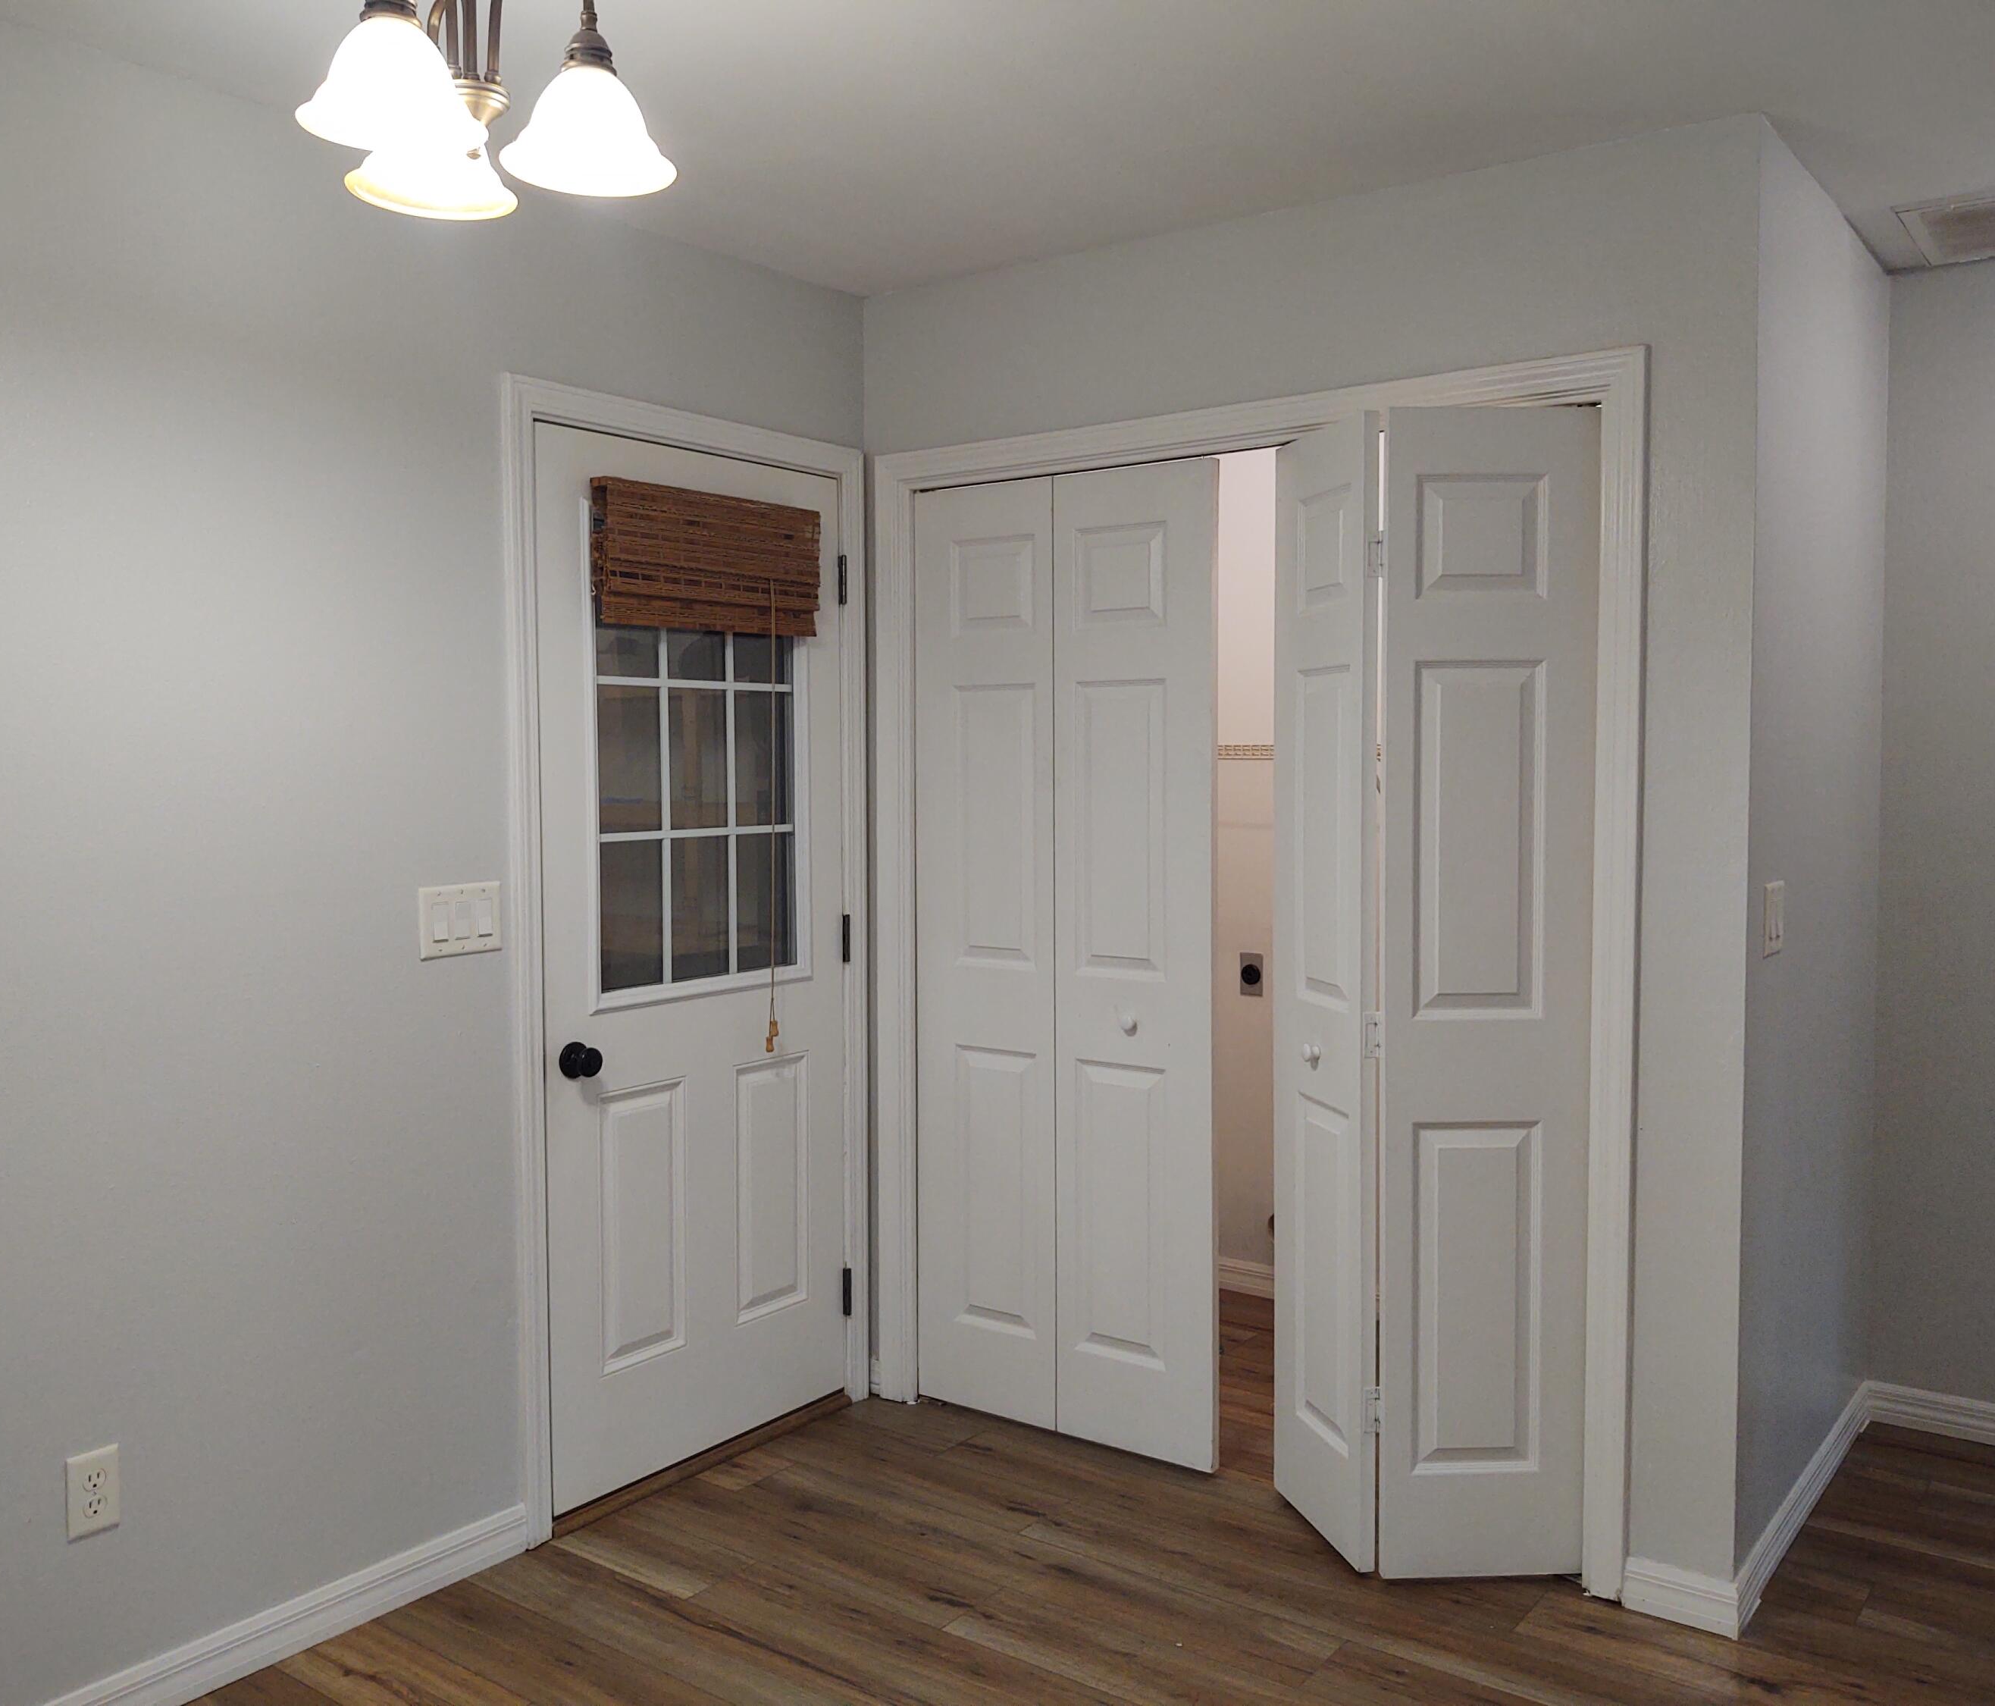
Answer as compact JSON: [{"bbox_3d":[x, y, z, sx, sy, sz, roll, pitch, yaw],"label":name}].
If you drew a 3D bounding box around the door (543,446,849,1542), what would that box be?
[{"bbox_3d":[-0.600,0.209,3.568,0.046,2.006,0.820,2,4,36],"label":"door"}]

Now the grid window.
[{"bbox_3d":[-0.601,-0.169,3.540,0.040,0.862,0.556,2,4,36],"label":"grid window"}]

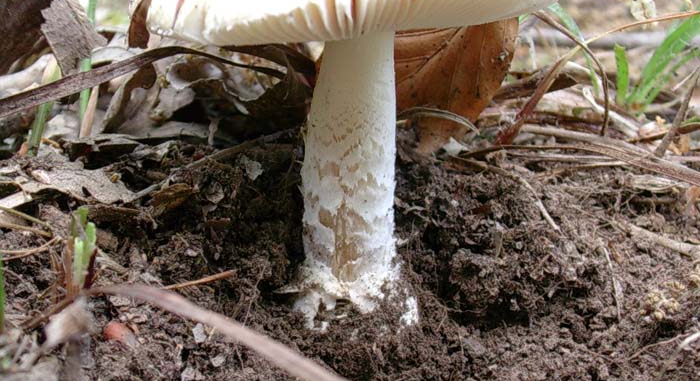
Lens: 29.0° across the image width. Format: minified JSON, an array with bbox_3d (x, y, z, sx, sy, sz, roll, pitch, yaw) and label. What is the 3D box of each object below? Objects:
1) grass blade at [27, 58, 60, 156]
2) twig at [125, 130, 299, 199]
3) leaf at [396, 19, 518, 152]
[{"bbox_3d":[-0.098,-0.027,0.435,0.005,0.031,0.004,14,18,-7],"label":"grass blade"},{"bbox_3d":[-0.043,-0.008,0.422,0.062,0.005,0.005,-24,24,-34],"label":"twig"},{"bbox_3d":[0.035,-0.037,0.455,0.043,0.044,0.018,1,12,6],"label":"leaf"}]

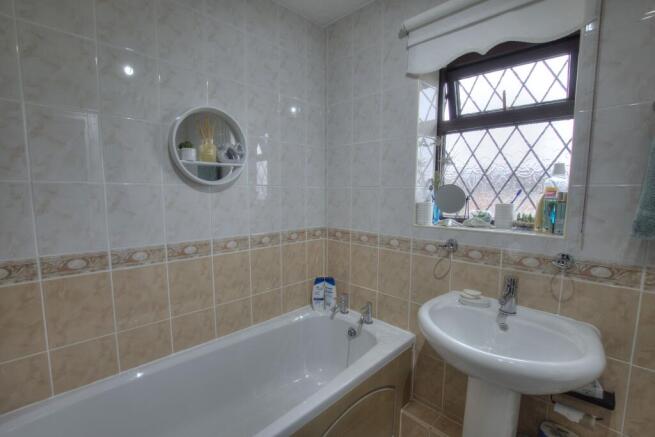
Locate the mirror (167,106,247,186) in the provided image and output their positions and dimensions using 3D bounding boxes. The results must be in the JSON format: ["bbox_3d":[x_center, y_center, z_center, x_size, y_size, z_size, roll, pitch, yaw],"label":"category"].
[{"bbox_3d":[-0.551,-0.334,1.301,0.347,0.347,0.075,-5,7,-42],"label":"mirror"}]

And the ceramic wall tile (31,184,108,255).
[{"bbox_3d":[-0.955,0.003,1.025,0.200,0.262,0.010,-5,7,-42],"label":"ceramic wall tile"}]

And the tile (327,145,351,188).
[{"bbox_3d":[0.077,-0.329,1.746,0.205,0.262,0.010,5,7,42],"label":"tile"}]

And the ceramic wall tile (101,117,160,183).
[{"bbox_3d":[-0.787,-0.269,1.111,0.196,0.257,0.009,-5,7,-42],"label":"ceramic wall tile"}]

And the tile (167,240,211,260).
[{"bbox_3d":[-0.652,0.150,1.304,0.198,0.080,0.010,-5,8,-42],"label":"tile"}]

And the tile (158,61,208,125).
[{"bbox_3d":[-0.639,-0.540,1.218,0.196,0.257,0.009,-5,7,-42],"label":"tile"}]

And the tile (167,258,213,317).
[{"bbox_3d":[-0.658,0.327,1.329,0.200,0.262,0.010,-5,7,-42],"label":"tile"}]

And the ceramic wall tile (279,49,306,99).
[{"bbox_3d":[-0.201,-0.831,1.599,0.200,0.250,0.010,-5,8,-44],"label":"ceramic wall tile"}]

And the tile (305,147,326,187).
[{"bbox_3d":[-0.072,-0.333,1.779,0.151,0.255,0.010,-5,8,-41],"label":"tile"}]

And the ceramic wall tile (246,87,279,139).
[{"bbox_3d":[-0.350,-0.571,1.504,0.198,0.258,0.010,-5,8,-42],"label":"ceramic wall tile"}]

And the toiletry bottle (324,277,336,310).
[{"bbox_3d":[0.020,0.487,1.774,0.075,0.214,0.046,0,5,1],"label":"toiletry bottle"}]

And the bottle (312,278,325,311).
[{"bbox_3d":[-0.058,0.488,1.773,0.075,0.210,0.046,0,5,-2],"label":"bottle"}]

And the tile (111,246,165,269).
[{"bbox_3d":[-0.808,0.166,1.175,0.200,0.078,0.010,-5,7,-42],"label":"tile"}]

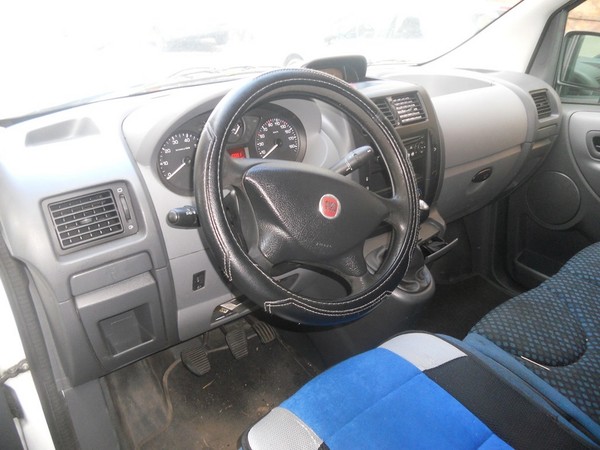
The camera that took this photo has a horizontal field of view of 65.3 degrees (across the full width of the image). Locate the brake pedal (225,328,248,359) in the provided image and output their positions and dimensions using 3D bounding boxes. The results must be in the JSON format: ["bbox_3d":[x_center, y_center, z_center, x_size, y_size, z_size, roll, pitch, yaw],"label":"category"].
[{"bbox_3d":[-0.160,0.306,1.200,0.053,0.062,0.025,-20,-5,-32],"label":"brake pedal"}]

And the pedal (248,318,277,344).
[{"bbox_3d":[-0.097,0.285,1.239,0.044,0.024,0.064,-20,75,-32],"label":"pedal"}]

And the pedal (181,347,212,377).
[{"bbox_3d":[-0.255,0.335,1.147,0.060,0.060,0.026,-20,-10,-32],"label":"pedal"}]

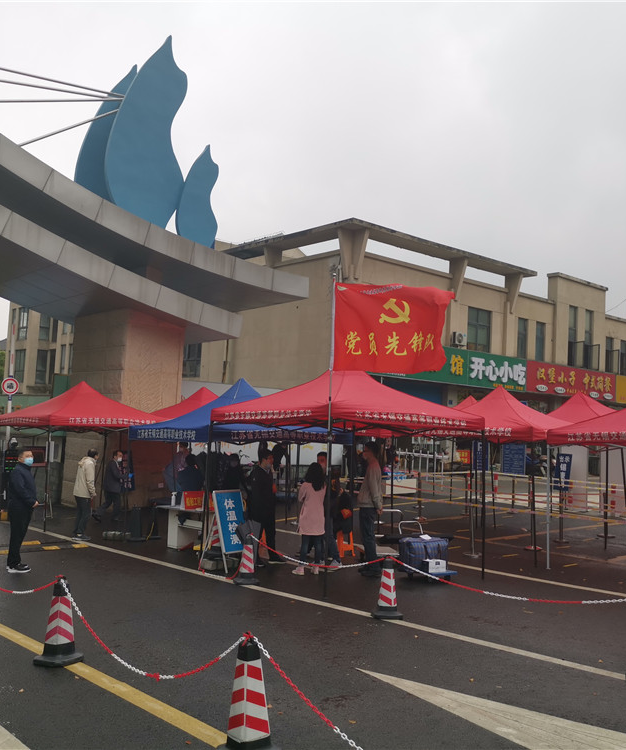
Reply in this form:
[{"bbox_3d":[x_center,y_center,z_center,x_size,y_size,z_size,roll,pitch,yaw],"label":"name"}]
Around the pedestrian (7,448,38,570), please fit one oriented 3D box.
[{"bbox_3d":[-4.296,1.963,11.478,0.360,1.740,0.480,-1,-6,22],"label":"pedestrian"}]

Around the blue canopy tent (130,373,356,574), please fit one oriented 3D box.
[{"bbox_3d":[-1.363,1.598,14.267,3.020,3.070,3.020,5,-6,-37],"label":"blue canopy tent"}]

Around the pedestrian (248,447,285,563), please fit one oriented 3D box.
[{"bbox_3d":[-0.678,2.076,12.255,0.450,1.740,0.520,-1,-6,30],"label":"pedestrian"}]

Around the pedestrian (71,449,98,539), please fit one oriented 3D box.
[{"bbox_3d":[-4.388,2.293,14.977,0.400,1.710,0.500,2,-5,-15],"label":"pedestrian"}]

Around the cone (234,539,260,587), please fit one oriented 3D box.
[{"bbox_3d":[-0.908,2.496,10.831,0.370,0.680,0.370,2,-5,-15],"label":"cone"}]

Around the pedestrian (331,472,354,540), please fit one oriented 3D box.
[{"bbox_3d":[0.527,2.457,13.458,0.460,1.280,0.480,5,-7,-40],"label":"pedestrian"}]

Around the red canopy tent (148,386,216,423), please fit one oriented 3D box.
[{"bbox_3d":[-2.713,1.923,19.154,3.000,3.255,3.000,6,-7,-42],"label":"red canopy tent"}]

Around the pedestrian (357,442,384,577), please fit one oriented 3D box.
[{"bbox_3d":[0.792,1.843,10.750,0.380,1.820,0.500,1,-6,9],"label":"pedestrian"}]

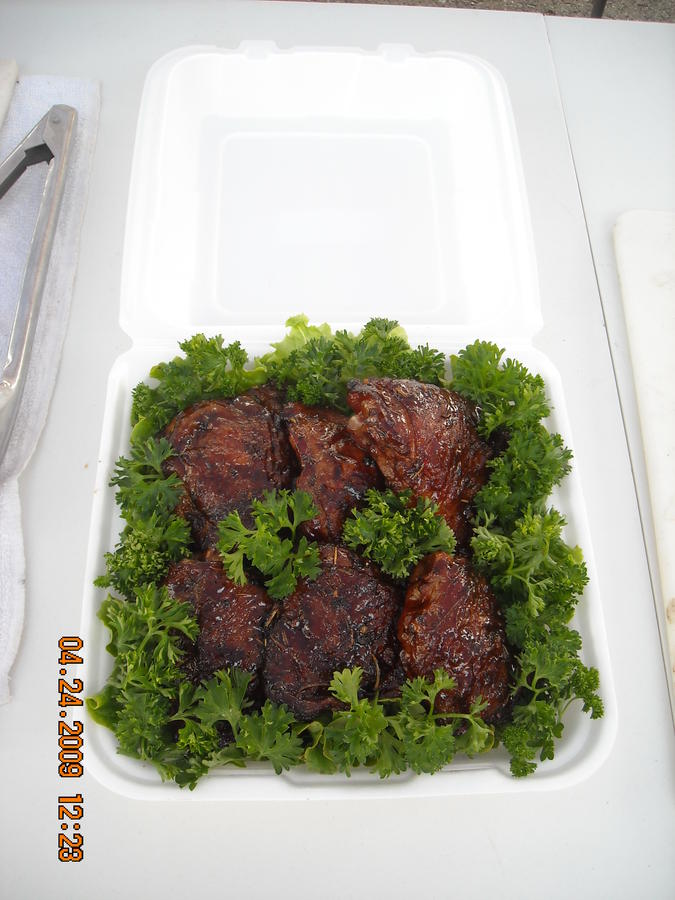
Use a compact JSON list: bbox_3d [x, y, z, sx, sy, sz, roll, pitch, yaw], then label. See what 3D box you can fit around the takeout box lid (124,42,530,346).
[{"bbox_3d":[-0.005,-0.155,0.564,0.234,0.038,0.238,0,62,-3],"label":"takeout box lid"}]

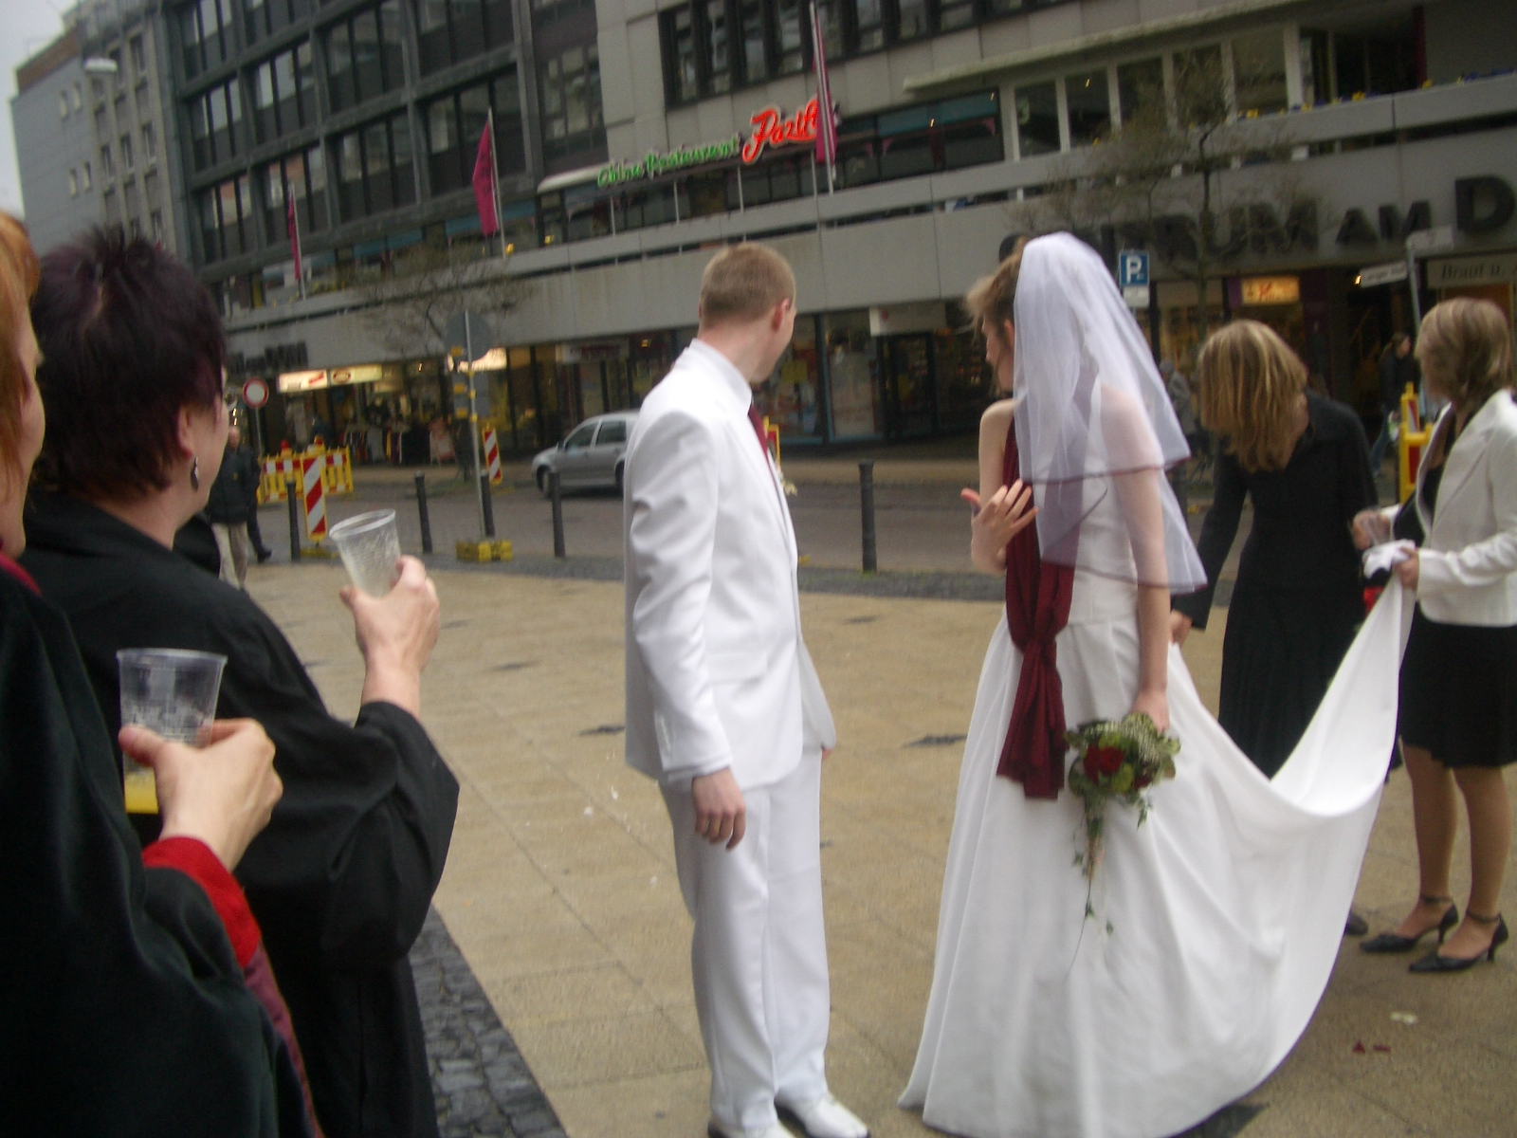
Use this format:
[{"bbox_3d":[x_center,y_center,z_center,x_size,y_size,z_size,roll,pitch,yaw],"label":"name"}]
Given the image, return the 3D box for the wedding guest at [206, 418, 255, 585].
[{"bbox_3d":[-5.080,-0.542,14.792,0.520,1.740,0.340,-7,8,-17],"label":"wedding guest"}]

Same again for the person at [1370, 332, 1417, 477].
[{"bbox_3d":[7.251,-1.846,17.492,0.600,1.660,0.480,0,10,33],"label":"person"}]

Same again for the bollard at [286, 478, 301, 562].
[{"bbox_3d":[-5.470,-0.584,17.943,0.120,1.000,0.120,-7,8,-16],"label":"bollard"}]

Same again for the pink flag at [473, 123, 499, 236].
[{"bbox_3d":[-7.464,-10.644,42.000,0.600,3.000,0.300,-6,8,-5],"label":"pink flag"}]

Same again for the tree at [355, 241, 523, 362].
[{"bbox_3d":[-6.524,-4.337,31.800,3.200,4.600,3.200,-6,8,-10],"label":"tree"}]

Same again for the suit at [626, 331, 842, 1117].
[{"bbox_3d":[-0.055,0.354,3.038,0.360,1.570,0.530,-2,8,17],"label":"suit"}]

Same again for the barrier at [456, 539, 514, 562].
[{"bbox_3d":[-3.276,-0.228,18.249,0.650,0.240,0.550,-9,9,-29],"label":"barrier"}]

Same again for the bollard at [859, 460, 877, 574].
[{"bbox_3d":[0.946,-0.451,13.506,0.120,1.000,0.120,-4,8,5],"label":"bollard"}]

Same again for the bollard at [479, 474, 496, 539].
[{"bbox_3d":[-3.275,-0.660,18.736,0.120,1.000,0.120,-6,8,-9],"label":"bollard"}]

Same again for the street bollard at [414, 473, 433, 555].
[{"bbox_3d":[-4.060,-0.666,18.601,0.120,1.000,0.120,-6,8,-11],"label":"street bollard"}]

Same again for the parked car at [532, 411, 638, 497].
[{"bbox_3d":[-2.600,-2.160,27.800,1.720,1.460,4.200,-11,10,-38],"label":"parked car"}]

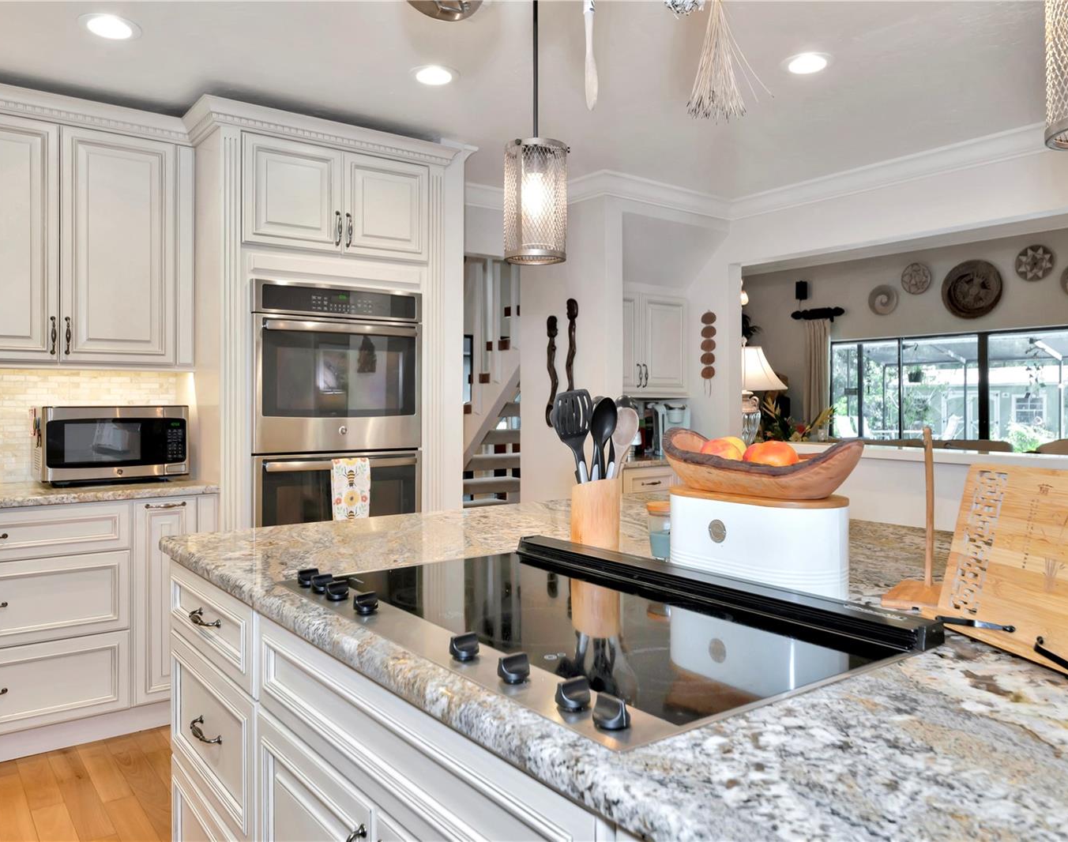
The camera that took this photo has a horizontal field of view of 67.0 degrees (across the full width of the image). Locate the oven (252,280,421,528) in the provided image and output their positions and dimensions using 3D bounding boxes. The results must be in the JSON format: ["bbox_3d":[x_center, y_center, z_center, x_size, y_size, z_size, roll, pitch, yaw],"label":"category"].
[{"bbox_3d":[-0.974,0.092,3.688,0.756,1.335,0.630,-1,1,-34],"label":"oven"}]

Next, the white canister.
[{"bbox_3d":[0.389,0.210,1.431,0.181,0.171,0.347,-1,1,-32],"label":"white canister"}]

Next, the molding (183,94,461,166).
[{"bbox_3d":[-0.890,-1.171,3.470,1.113,0.095,0.410,-1,2,-37],"label":"molding"}]

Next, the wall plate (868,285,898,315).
[{"bbox_3d":[3.764,-1.310,8.736,0.050,0.335,0.335,-1,1,-38],"label":"wall plate"}]

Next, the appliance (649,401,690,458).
[{"bbox_3d":[0.835,0.044,4.931,0.210,0.325,0.280,0,1,0],"label":"appliance"}]

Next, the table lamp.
[{"bbox_3d":[1.394,-0.158,5.347,0.560,0.780,0.560,-1,2,-37],"label":"table lamp"}]

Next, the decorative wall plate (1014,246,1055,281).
[{"bbox_3d":[4.674,-1.480,7.552,0.050,0.335,0.335,-1,1,-38],"label":"decorative wall plate"}]

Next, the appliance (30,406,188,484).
[{"bbox_3d":[-1.739,0.096,3.314,0.517,0.300,0.400,-1,1,-37],"label":"appliance"}]

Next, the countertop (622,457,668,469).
[{"bbox_3d":[0.668,0.227,4.875,0.960,0.040,0.700,-1,2,-37],"label":"countertop"}]

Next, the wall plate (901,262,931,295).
[{"bbox_3d":[4.129,-1.539,8.733,0.050,0.350,0.345,-1,2,-37],"label":"wall plate"}]

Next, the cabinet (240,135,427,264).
[{"bbox_3d":[-0.991,-0.941,3.695,0.825,0.436,0.600,-1,1,-34],"label":"cabinet"}]

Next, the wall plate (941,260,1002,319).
[{"bbox_3d":[4.457,-1.347,8.262,0.090,0.600,0.600,-1,2,-37],"label":"wall plate"}]

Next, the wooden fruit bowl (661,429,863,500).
[{"bbox_3d":[0.386,0.071,1.431,0.215,0.110,0.430,-1,1,-32],"label":"wooden fruit bowl"}]

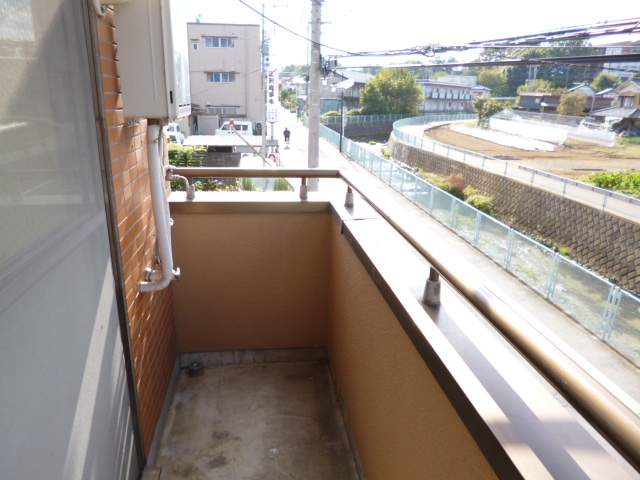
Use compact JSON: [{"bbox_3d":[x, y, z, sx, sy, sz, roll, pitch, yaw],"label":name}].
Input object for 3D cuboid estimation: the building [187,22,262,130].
[{"bbox_3d":[-9.154,-15.482,44.936,6.300,10.140,8.500,-1,18,-7],"label":"building"}]

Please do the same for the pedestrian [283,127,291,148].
[{"bbox_3d":[-2.922,-9.130,39.445,0.550,1.680,0.450,2,18,0],"label":"pedestrian"}]

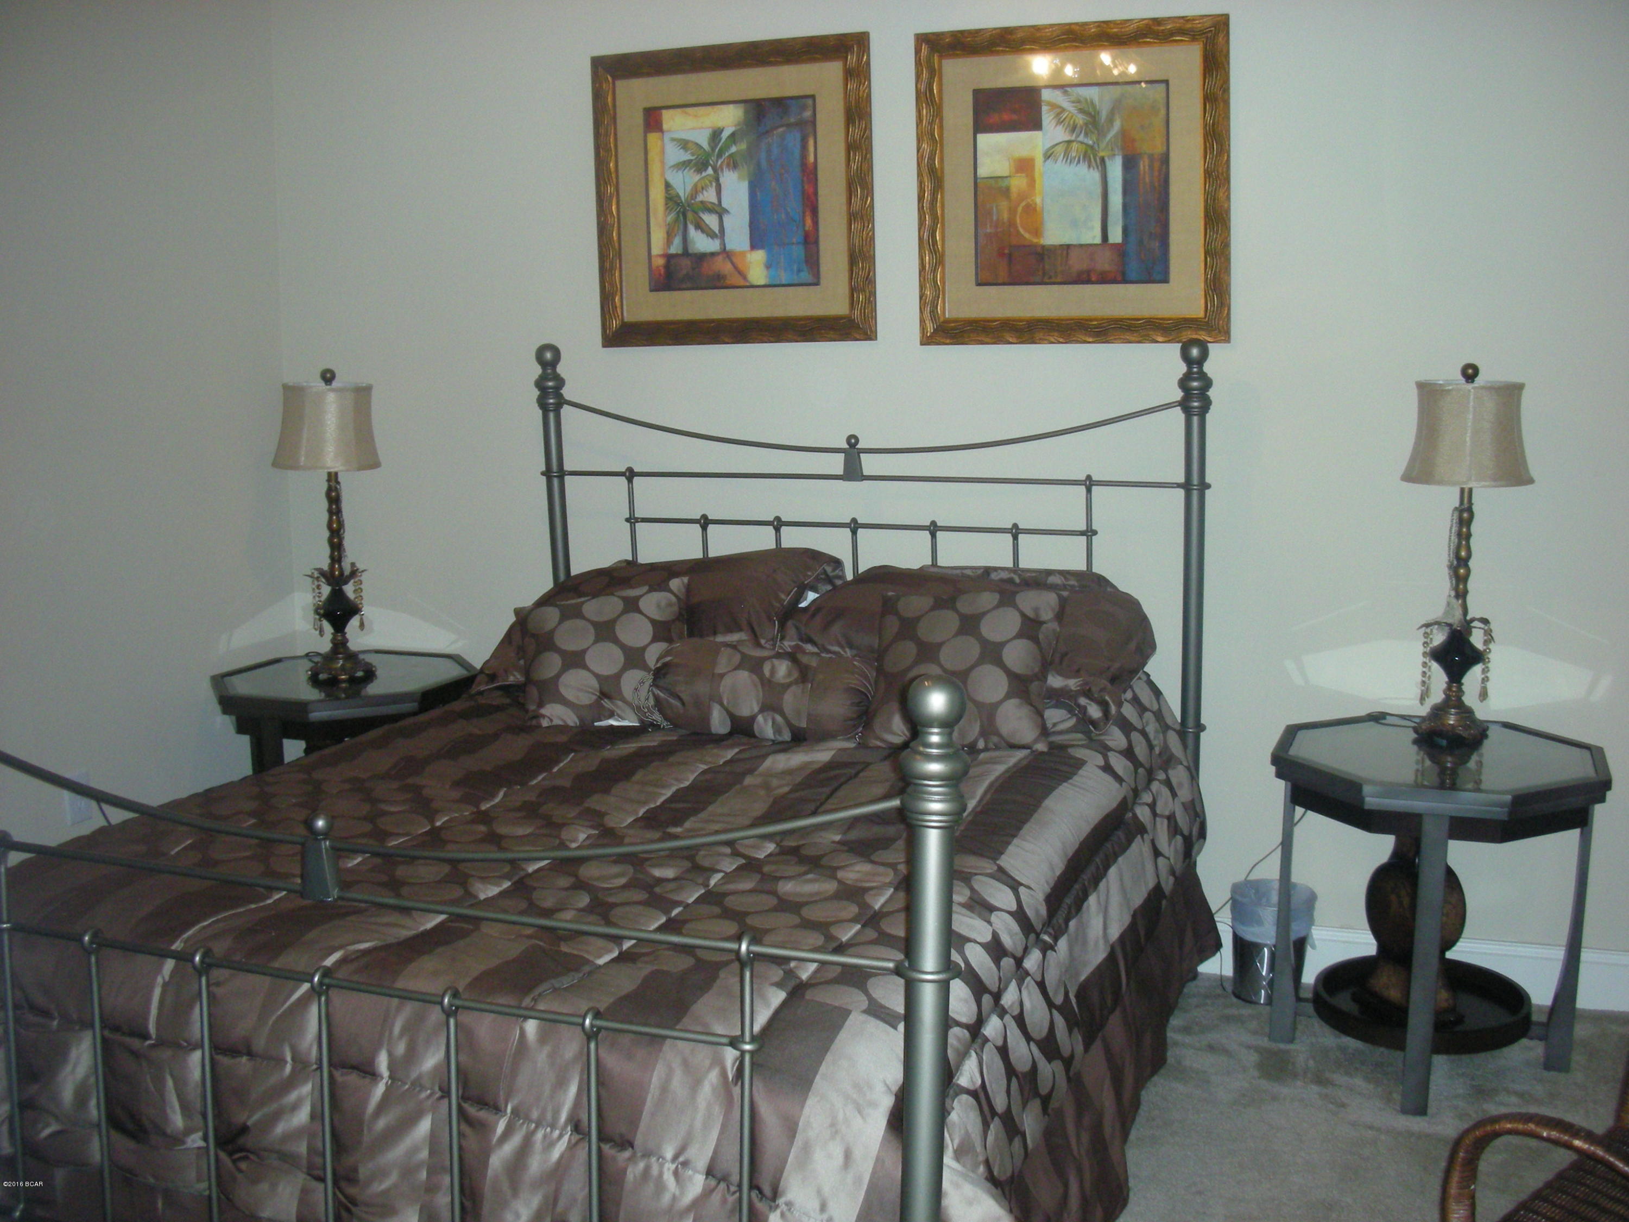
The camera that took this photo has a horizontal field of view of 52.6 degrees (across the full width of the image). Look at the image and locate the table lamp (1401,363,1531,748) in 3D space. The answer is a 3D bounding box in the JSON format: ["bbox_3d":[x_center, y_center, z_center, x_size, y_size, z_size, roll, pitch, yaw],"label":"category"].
[{"bbox_3d":[1.304,-0.122,3.313,0.269,0.759,0.269,3,10,19],"label":"table lamp"}]

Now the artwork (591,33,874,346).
[{"bbox_3d":[-0.195,-0.981,3.891,0.700,0.695,0.040,2,9,20],"label":"artwork"}]

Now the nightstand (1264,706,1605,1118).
[{"bbox_3d":[1.220,0.588,3.263,0.627,0.651,0.627,3,10,22],"label":"nightstand"}]

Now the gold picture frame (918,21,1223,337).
[{"bbox_3d":[0.564,-0.935,3.622,0.690,0.695,0.040,2,10,20],"label":"gold picture frame"}]

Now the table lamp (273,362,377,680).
[{"bbox_3d":[-1.179,-0.213,4.021,0.270,0.760,0.270,3,10,19],"label":"table lamp"}]

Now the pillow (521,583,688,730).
[{"bbox_3d":[-0.446,0.091,3.466,0.370,0.140,0.360,-7,48,14],"label":"pillow"}]

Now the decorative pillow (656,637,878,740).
[{"bbox_3d":[-0.089,0.138,3.312,0.450,0.190,0.190,4,10,24],"label":"decorative pillow"}]

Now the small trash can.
[{"bbox_3d":[1.010,0.737,3.644,0.187,0.242,0.187,3,10,19],"label":"small trash can"}]

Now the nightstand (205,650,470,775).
[{"bbox_3d":[-1.158,0.476,4.134,0.627,0.651,0.627,3,10,20],"label":"nightstand"}]

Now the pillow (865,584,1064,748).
[{"bbox_3d":[0.308,0.100,3.244,0.360,0.355,0.140,3,-28,12],"label":"pillow"}]

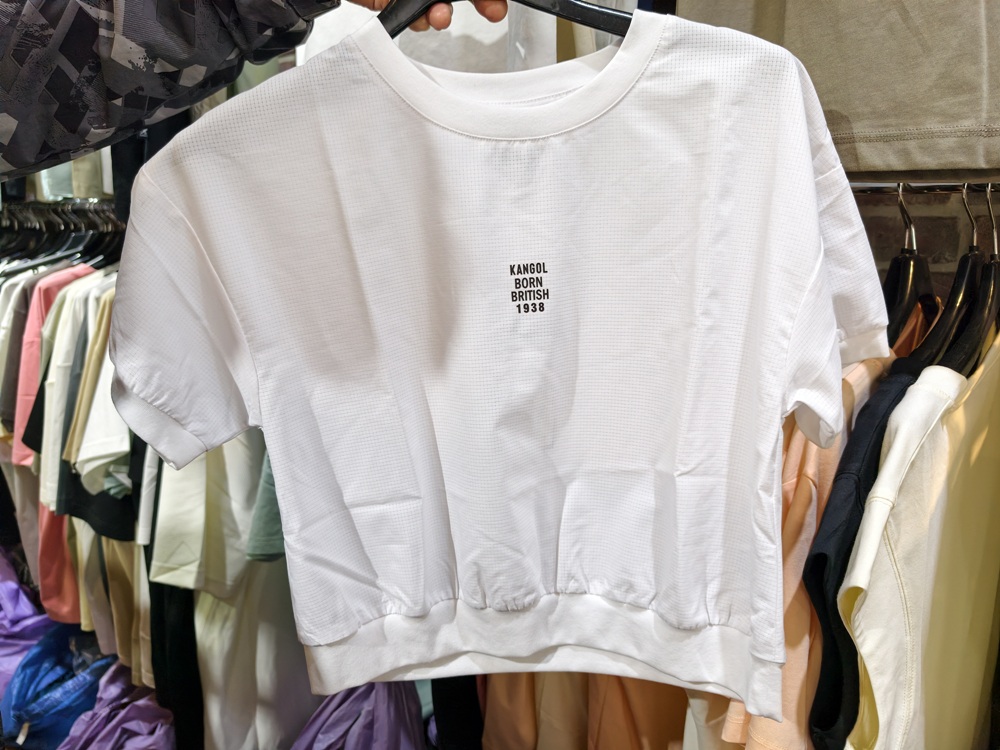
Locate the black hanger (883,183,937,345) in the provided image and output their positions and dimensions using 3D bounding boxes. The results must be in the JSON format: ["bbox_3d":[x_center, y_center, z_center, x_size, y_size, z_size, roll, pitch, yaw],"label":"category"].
[{"bbox_3d":[0.487,-0.134,0.830,0.030,0.190,0.380,7,11,38],"label":"black hanger"}]

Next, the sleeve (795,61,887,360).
[{"bbox_3d":[0.274,-0.127,0.560,0.090,0.235,0.090,0,9,0],"label":"sleeve"}]

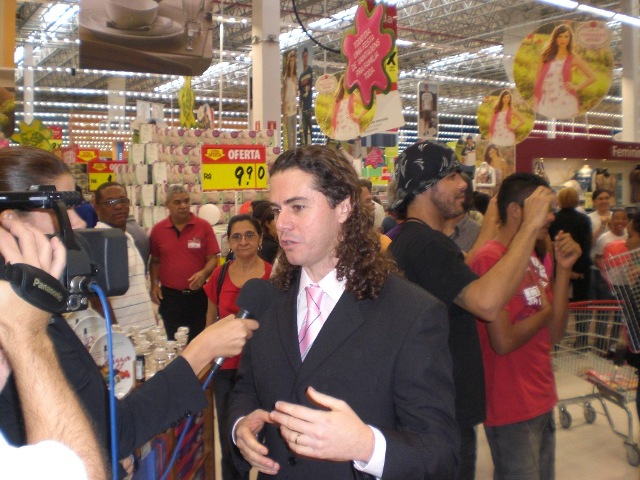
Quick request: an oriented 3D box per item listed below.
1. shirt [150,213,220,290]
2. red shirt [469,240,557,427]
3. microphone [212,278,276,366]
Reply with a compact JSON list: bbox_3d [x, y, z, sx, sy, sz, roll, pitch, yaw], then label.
[{"bbox_3d":[-0.976,0.084,5.100,0.520,0.580,0.290,0,2,-2],"label":"shirt"},{"bbox_3d":[0.699,0.332,2.550,0.280,0.665,0.440,1,2,35],"label":"red shirt"},{"bbox_3d":[-0.147,0.154,1.300,0.058,0.195,0.058,31,-19,0],"label":"microphone"}]

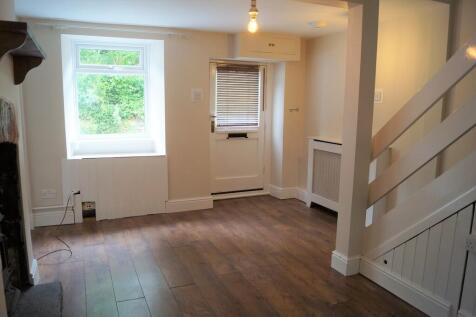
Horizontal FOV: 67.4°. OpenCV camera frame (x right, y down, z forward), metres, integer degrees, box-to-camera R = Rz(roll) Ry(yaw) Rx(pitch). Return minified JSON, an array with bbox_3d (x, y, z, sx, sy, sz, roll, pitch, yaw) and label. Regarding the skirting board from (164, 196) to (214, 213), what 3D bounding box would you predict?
[{"bbox_3d":[-0.620,0.596,4.574,0.630,0.151,0.025,-3,10,-22],"label":"skirting board"}]

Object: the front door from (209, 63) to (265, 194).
[{"bbox_3d":[-0.017,-0.406,5.125,0.875,1.810,0.045,-3,10,-22],"label":"front door"}]

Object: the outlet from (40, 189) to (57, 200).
[{"bbox_3d":[-2.097,0.395,3.957,0.157,0.099,0.015,-3,10,-22],"label":"outlet"}]

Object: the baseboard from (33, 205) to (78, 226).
[{"bbox_3d":[-2.048,0.643,4.005,0.455,0.210,0.025,-3,10,-22],"label":"baseboard"}]

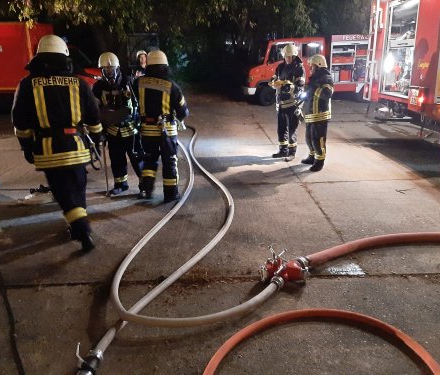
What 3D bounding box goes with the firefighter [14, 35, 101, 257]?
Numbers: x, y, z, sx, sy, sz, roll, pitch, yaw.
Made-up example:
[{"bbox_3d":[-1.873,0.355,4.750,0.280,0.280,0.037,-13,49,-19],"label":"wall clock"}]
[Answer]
[{"bbox_3d":[-1.459,-0.382,3.522,0.760,1.870,0.580,-7,19,-18],"label":"firefighter"}]

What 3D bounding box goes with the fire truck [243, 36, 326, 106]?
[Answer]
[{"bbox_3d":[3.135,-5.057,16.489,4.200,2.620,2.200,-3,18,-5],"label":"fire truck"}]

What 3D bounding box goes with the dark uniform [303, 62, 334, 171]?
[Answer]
[{"bbox_3d":[1.572,-1.133,6.071,0.530,1.640,0.540,1,18,6],"label":"dark uniform"}]

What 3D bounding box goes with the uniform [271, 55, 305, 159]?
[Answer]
[{"bbox_3d":[1.241,-1.431,6.806,0.570,1.760,0.480,9,21,28],"label":"uniform"}]

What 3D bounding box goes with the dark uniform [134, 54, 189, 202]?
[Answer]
[{"bbox_3d":[-0.705,-0.740,4.672,0.620,1.820,0.500,1,18,7],"label":"dark uniform"}]

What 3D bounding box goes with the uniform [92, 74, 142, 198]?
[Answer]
[{"bbox_3d":[-1.240,-0.661,4.836,0.660,1.524,0.450,0,20,2],"label":"uniform"}]

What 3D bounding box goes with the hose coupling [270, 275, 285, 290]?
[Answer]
[{"bbox_3d":[0.436,0.720,2.846,0.095,0.095,0.100,8,20,25],"label":"hose coupling"}]

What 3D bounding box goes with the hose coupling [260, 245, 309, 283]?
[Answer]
[{"bbox_3d":[0.519,0.620,3.021,0.360,0.220,0.290,-7,19,-20],"label":"hose coupling"}]

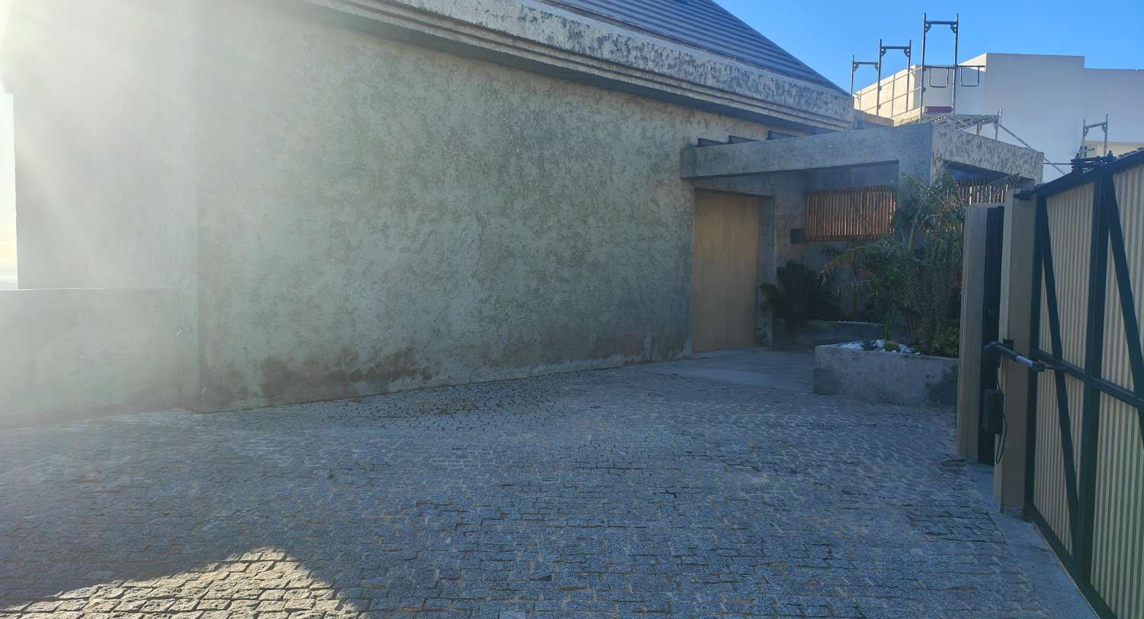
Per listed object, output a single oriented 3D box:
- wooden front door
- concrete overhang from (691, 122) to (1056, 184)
[{"bbox_3d":[2.541,-0.646,13.800,1.940,2.548,0.098,-3,5,-45],"label":"wooden front door"},{"bbox_3d":[4.351,-2.159,12.481,4.087,0.441,3.557,-3,5,-45],"label":"concrete overhang"}]

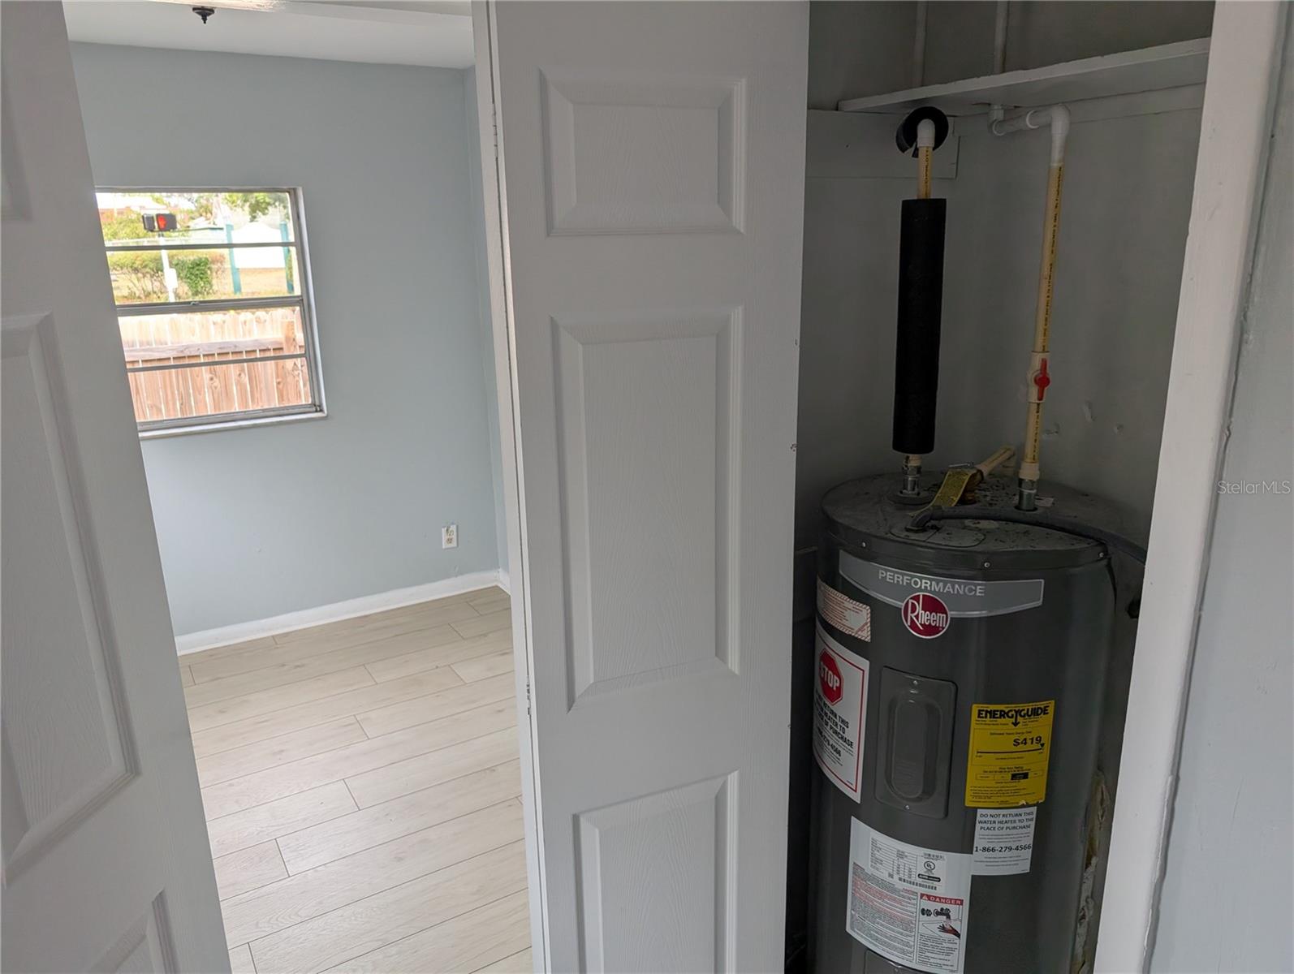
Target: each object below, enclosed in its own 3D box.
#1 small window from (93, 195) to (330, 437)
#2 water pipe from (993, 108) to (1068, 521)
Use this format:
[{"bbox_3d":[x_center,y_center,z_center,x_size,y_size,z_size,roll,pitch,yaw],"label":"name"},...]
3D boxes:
[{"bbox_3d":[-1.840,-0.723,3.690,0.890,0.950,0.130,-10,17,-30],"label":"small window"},{"bbox_3d":[0.634,-0.298,1.560,0.056,0.670,0.167,-10,17,-30],"label":"water pipe"}]

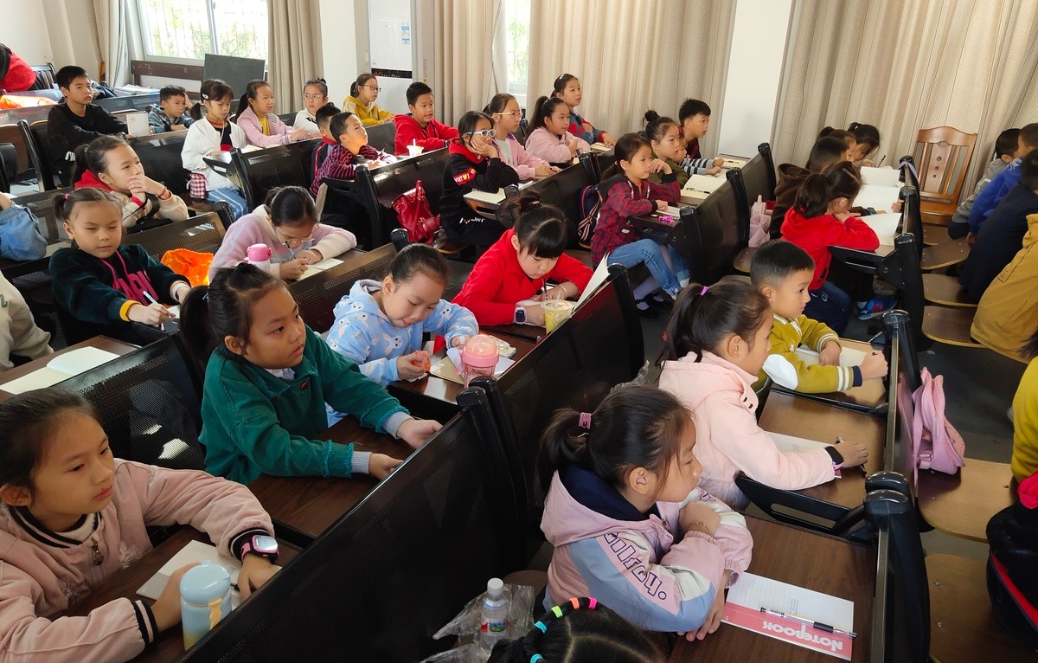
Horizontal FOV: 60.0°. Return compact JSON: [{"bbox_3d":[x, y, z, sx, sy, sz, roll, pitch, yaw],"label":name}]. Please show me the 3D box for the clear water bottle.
[{"bbox_3d":[-0.047,0.573,1.789,0.057,0.190,0.057,2,21,-1],"label":"clear water bottle"}]

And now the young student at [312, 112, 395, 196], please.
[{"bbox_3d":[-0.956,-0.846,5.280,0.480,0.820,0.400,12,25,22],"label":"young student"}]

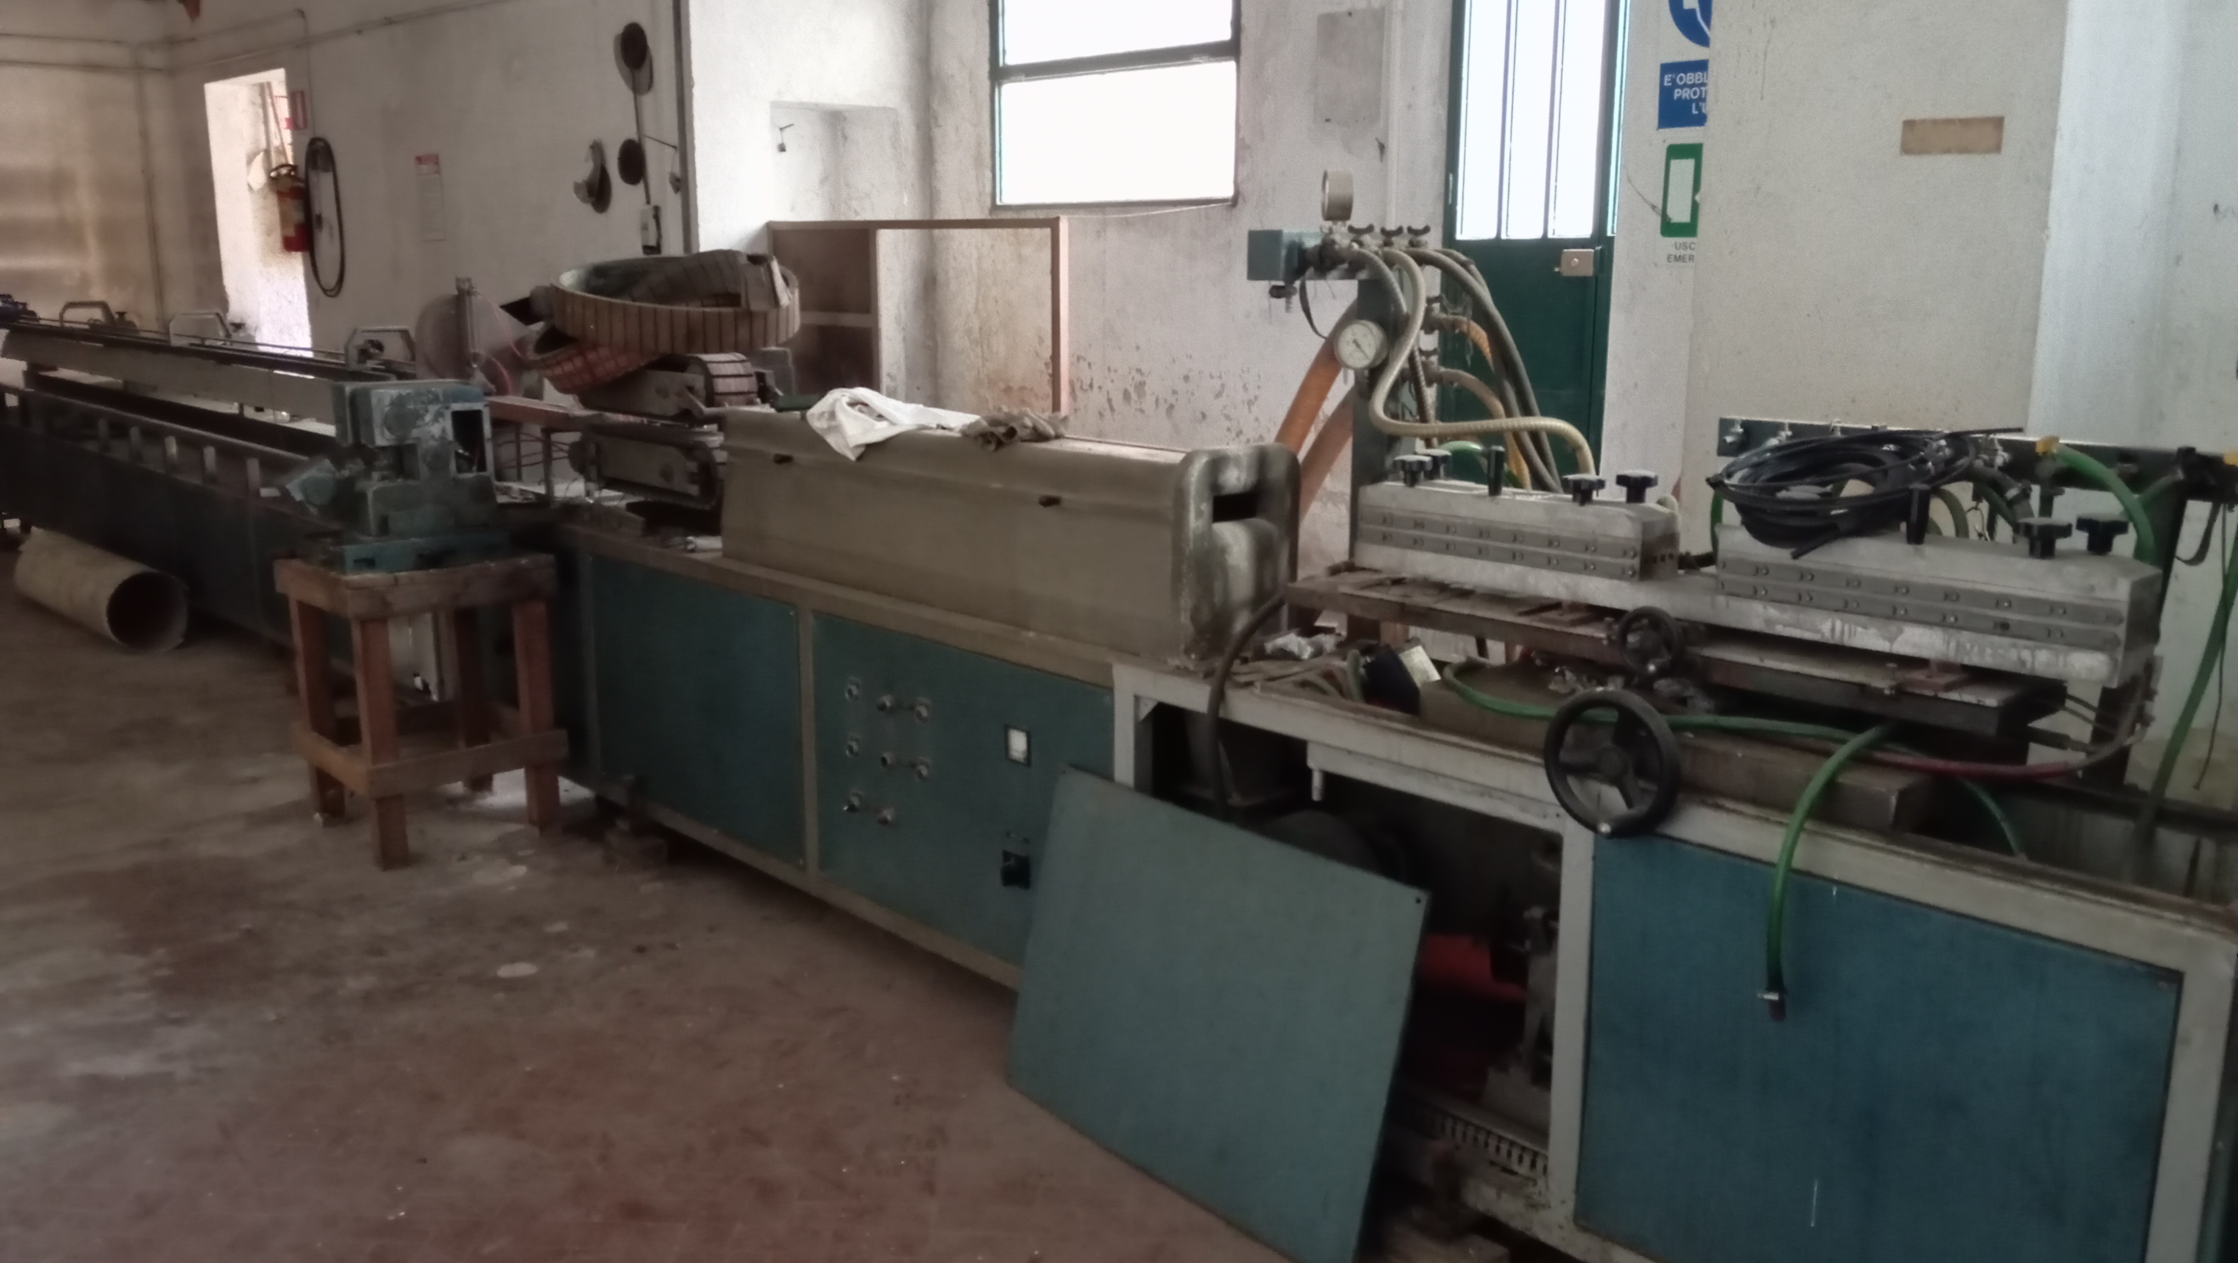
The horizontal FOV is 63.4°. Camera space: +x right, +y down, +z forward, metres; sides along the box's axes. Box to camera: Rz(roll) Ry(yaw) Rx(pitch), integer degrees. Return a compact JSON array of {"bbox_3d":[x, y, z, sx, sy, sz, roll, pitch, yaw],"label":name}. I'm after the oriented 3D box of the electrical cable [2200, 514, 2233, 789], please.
[{"bbox_3d":[1.506,0.033,2.499,0.035,0.385,0.040,-11,16,-42],"label":"electrical cable"}]

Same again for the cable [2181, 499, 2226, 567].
[{"bbox_3d":[1.479,-0.131,2.464,0.055,0.100,0.055,-11,16,-42],"label":"cable"}]

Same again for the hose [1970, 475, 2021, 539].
[{"bbox_3d":[1.235,-0.176,2.559,0.110,0.090,0.075,-11,16,-42],"label":"hose"}]

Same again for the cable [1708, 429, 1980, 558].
[{"bbox_3d":[1.047,-0.209,2.624,0.310,0.155,0.370,-11,16,-42],"label":"cable"}]

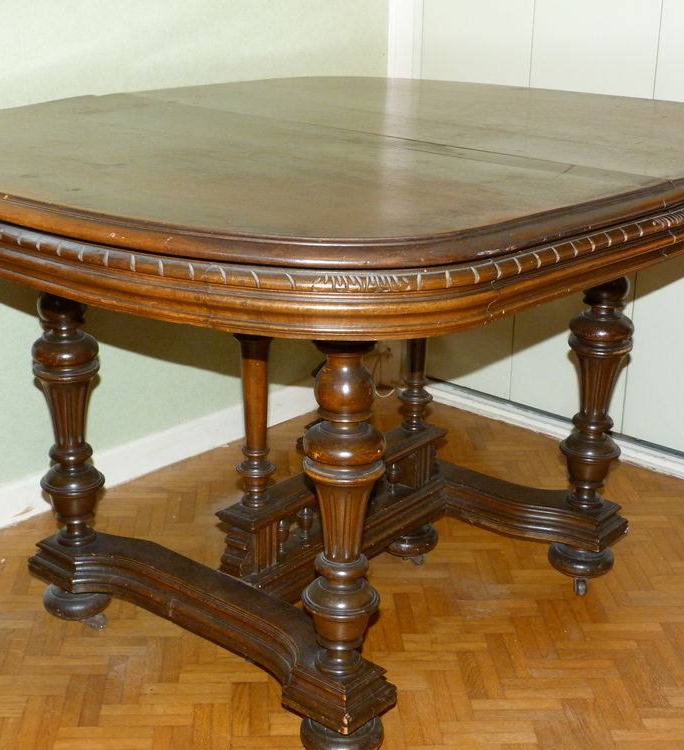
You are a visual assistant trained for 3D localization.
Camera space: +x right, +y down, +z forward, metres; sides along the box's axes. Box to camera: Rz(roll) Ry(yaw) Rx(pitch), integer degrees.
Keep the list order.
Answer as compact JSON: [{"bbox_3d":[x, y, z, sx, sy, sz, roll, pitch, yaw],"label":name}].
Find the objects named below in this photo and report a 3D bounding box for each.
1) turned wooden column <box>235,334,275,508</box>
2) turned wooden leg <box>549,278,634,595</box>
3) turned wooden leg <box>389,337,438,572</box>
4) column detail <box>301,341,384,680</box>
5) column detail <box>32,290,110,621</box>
[{"bbox_3d":[-0.113,0.057,1.629,0.056,0.261,0.056,1,20,0],"label":"turned wooden column"},{"bbox_3d":[0.377,0.081,1.868,0.099,0.555,0.099,16,25,36],"label":"turned wooden leg"},{"bbox_3d":[0.113,0.080,1.936,0.097,0.485,0.097,1,20,0],"label":"turned wooden leg"},{"bbox_3d":[0.002,0.156,1.406,0.092,0.422,0.092,1,20,0],"label":"column detail"},{"bbox_3d":[-0.374,0.115,1.720,0.099,0.546,0.099,16,25,36],"label":"column detail"}]

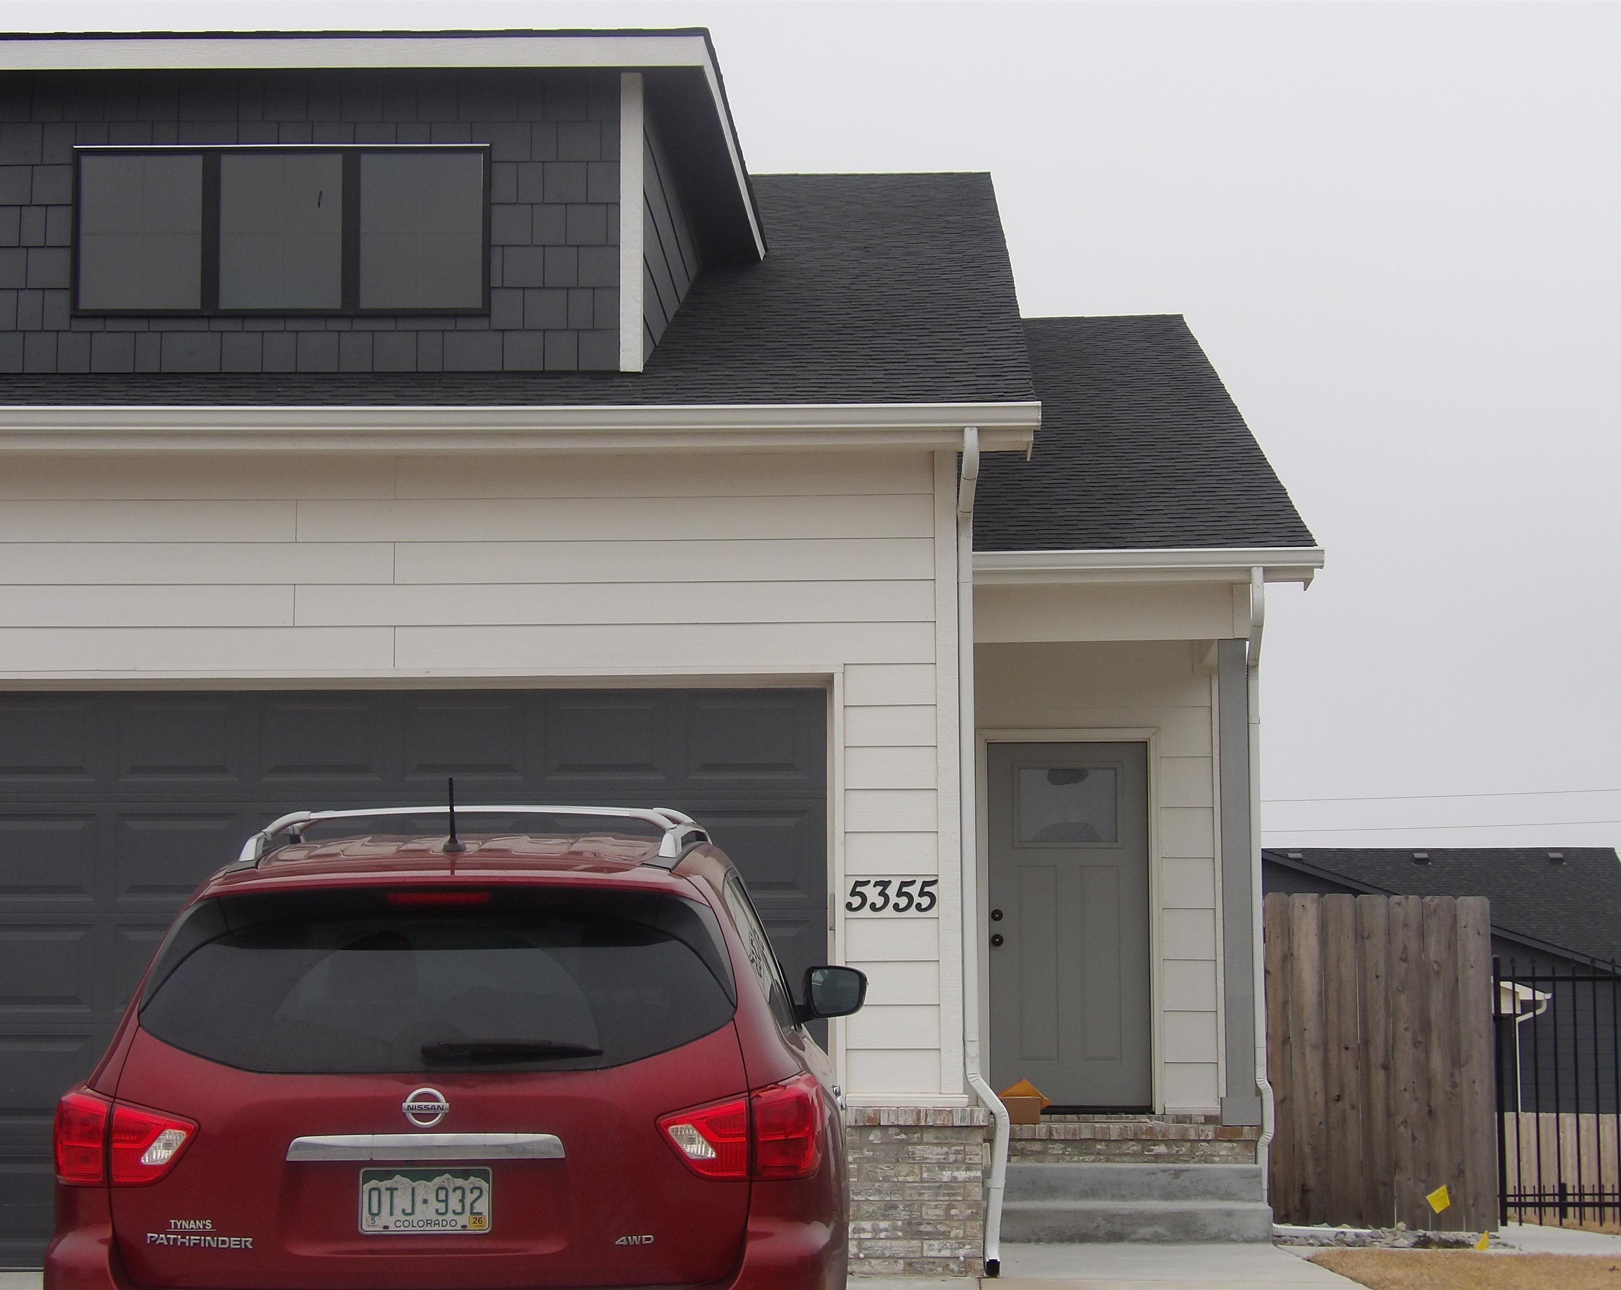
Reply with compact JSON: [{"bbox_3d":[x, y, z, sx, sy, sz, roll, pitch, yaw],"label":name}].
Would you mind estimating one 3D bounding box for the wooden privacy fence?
[{"bbox_3d":[3.123,2.312,19.965,1.380,1.855,0.080,-1,-6,6],"label":"wooden privacy fence"}]

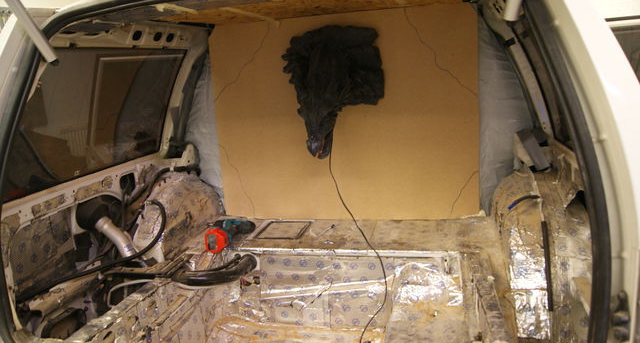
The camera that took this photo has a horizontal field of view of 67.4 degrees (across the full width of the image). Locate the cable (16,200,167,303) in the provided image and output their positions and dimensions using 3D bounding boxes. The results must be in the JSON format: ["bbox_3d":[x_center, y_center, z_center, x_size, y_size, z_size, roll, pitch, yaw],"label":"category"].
[{"bbox_3d":[-0.619,0.219,1.364,0.165,0.175,0.515,0,13,13],"label":"cable"}]

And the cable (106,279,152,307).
[{"bbox_3d":[-0.560,0.336,1.367,0.093,0.062,0.160,0,13,13],"label":"cable"}]

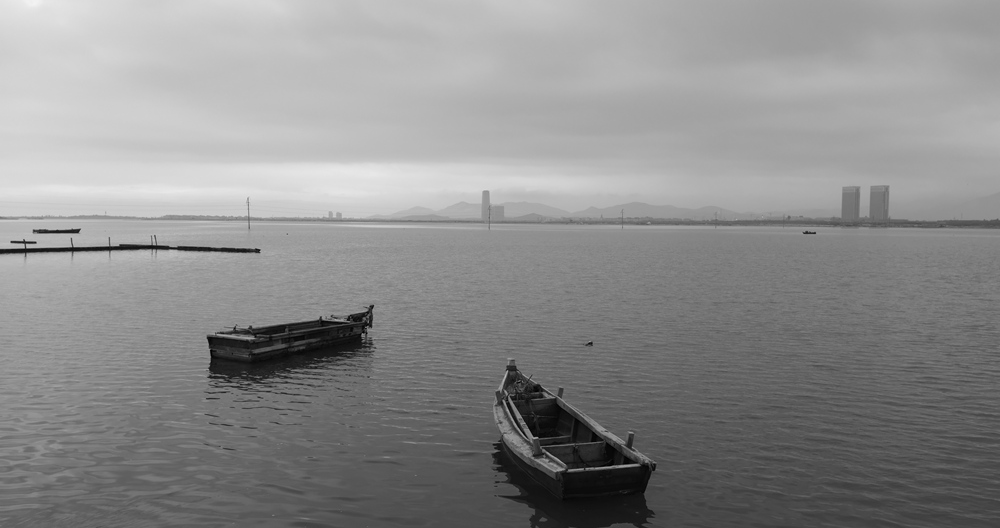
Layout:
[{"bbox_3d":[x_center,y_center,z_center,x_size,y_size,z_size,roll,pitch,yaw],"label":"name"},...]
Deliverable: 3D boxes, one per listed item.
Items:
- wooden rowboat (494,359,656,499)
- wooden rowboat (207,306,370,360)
[{"bbox_3d":[0.750,2.310,11.575,1.502,0.994,4.554,0,3,-14],"label":"wooden rowboat"},{"bbox_3d":[-5.063,1.788,20.357,1.584,1.021,4.686,2,4,32],"label":"wooden rowboat"}]

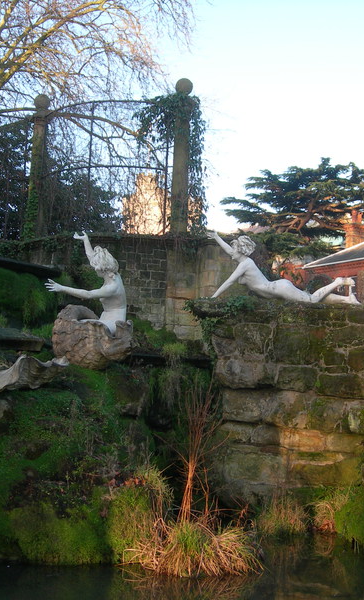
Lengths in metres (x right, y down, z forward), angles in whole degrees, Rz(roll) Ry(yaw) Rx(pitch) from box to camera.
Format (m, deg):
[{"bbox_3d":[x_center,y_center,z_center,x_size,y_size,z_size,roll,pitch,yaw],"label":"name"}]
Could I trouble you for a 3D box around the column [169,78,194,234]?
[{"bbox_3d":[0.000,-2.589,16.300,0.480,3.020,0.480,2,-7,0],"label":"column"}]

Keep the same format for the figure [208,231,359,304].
[{"bbox_3d":[1.422,-0.441,12.300,2.070,0.980,0.680,2,-7,3],"label":"figure"}]

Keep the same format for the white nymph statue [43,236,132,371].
[{"bbox_3d":[-1.317,0.007,12.500,1.080,1.860,0.900,0,-8,17],"label":"white nymph statue"}]

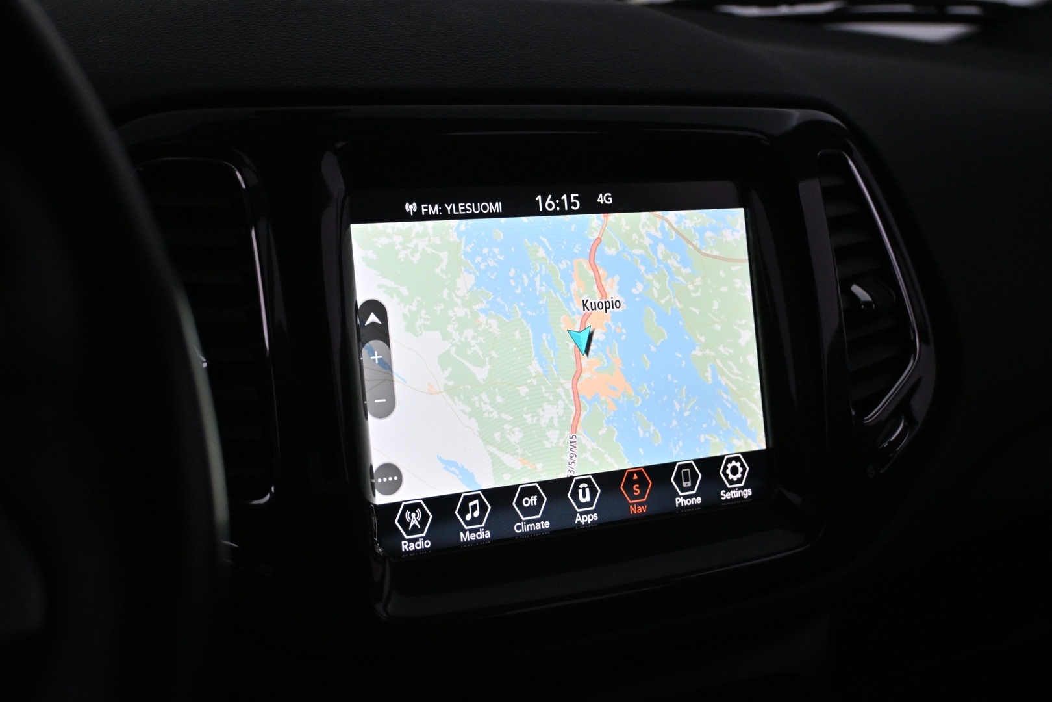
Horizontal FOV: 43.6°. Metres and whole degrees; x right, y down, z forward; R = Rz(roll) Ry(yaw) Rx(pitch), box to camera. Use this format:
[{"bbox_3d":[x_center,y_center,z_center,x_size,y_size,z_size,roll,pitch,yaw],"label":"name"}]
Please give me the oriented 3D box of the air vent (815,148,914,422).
[{"bbox_3d":[0.139,-0.028,0.582,0.030,0.116,0.064,-11,-1,43],"label":"air vent"}]

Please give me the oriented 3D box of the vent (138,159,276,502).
[{"bbox_3d":[-0.118,-0.004,0.452,0.064,0.116,0.030,-2,-4,-7],"label":"vent"}]

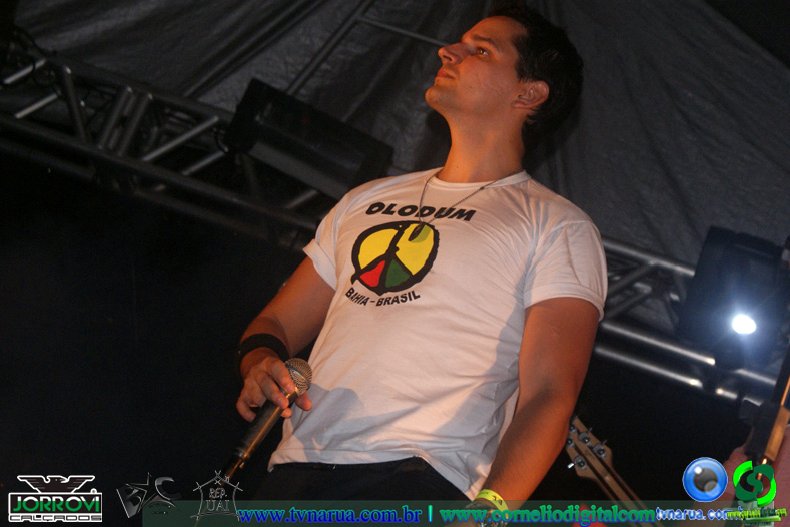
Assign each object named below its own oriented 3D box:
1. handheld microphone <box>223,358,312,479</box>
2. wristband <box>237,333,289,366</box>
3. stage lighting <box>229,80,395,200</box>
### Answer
[{"bbox_3d":[-0.188,0.232,2.930,0.053,0.205,0.053,35,-18,0],"label":"handheld microphone"},{"bbox_3d":[-0.189,0.130,2.830,0.070,0.034,0.058,17,-55,0],"label":"wristband"},{"bbox_3d":[-0.274,-0.369,6.250,0.490,0.200,0.200,26,-10,0],"label":"stage lighting"}]

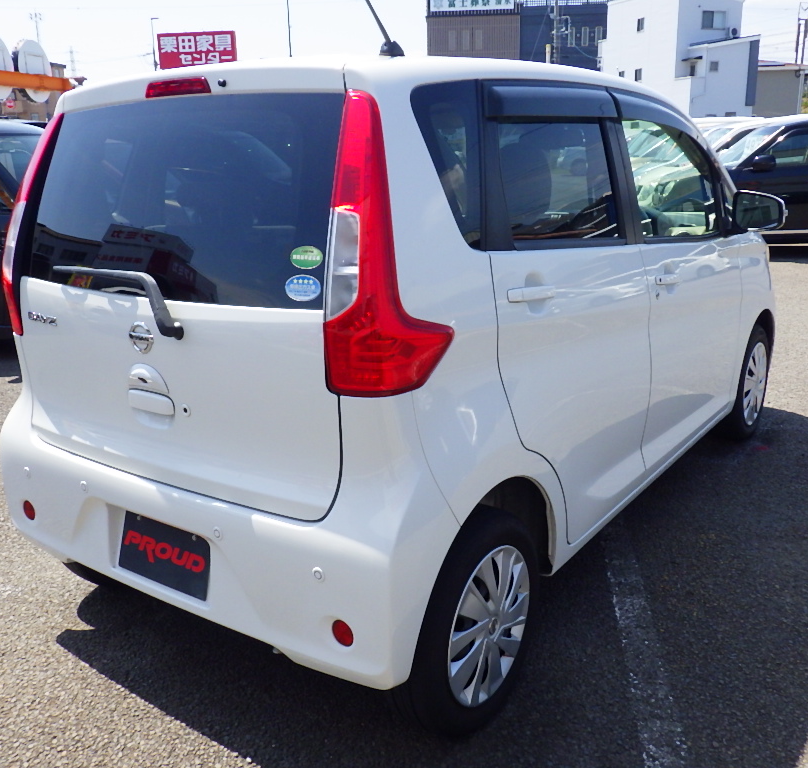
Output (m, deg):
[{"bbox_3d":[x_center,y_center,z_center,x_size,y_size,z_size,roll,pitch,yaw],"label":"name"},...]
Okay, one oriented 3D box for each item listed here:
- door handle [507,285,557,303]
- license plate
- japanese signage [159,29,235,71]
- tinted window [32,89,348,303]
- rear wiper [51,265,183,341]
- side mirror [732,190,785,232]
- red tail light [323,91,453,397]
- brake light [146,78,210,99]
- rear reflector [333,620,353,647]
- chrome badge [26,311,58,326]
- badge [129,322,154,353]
[{"bbox_3d":[0.291,-0.207,1.891,0.036,0.037,0.241,9,13,35],"label":"door handle"},{"bbox_3d":[-0.591,0.412,2.040,0.330,0.165,0.012,9,5,35],"label":"license plate"},{"bbox_3d":[-10.234,-16.585,41.241,3.850,1.850,0.500,-2,16,0],"label":"japanese signage"},{"bbox_3d":[-0.555,-0.429,1.894,1.050,0.450,0.070,9,-2,35],"label":"tinted window"},{"bbox_3d":[-0.672,-0.197,1.908,0.500,0.140,0.060,9,4,35],"label":"rear wiper"},{"bbox_3d":[1.351,-0.656,3.155,0.180,0.150,0.110,9,19,35],"label":"side mirror"},{"bbox_3d":[-0.053,-0.277,1.623,0.210,0.600,0.260,9,19,35],"label":"red tail light"},{"bbox_3d":[-0.509,-0.679,1.901,0.226,0.038,0.030,9,1,35],"label":"brake light"},{"bbox_3d":[-0.125,0.514,1.707,0.053,0.054,0.015,6,13,27],"label":"rear reflector"},{"bbox_3d":[-0.948,-0.169,2.168,0.152,0.025,0.010,12,15,40],"label":"chrome badge"},{"bbox_3d":[-0.604,-0.105,1.903,0.089,0.074,0.012,9,13,35],"label":"badge"}]

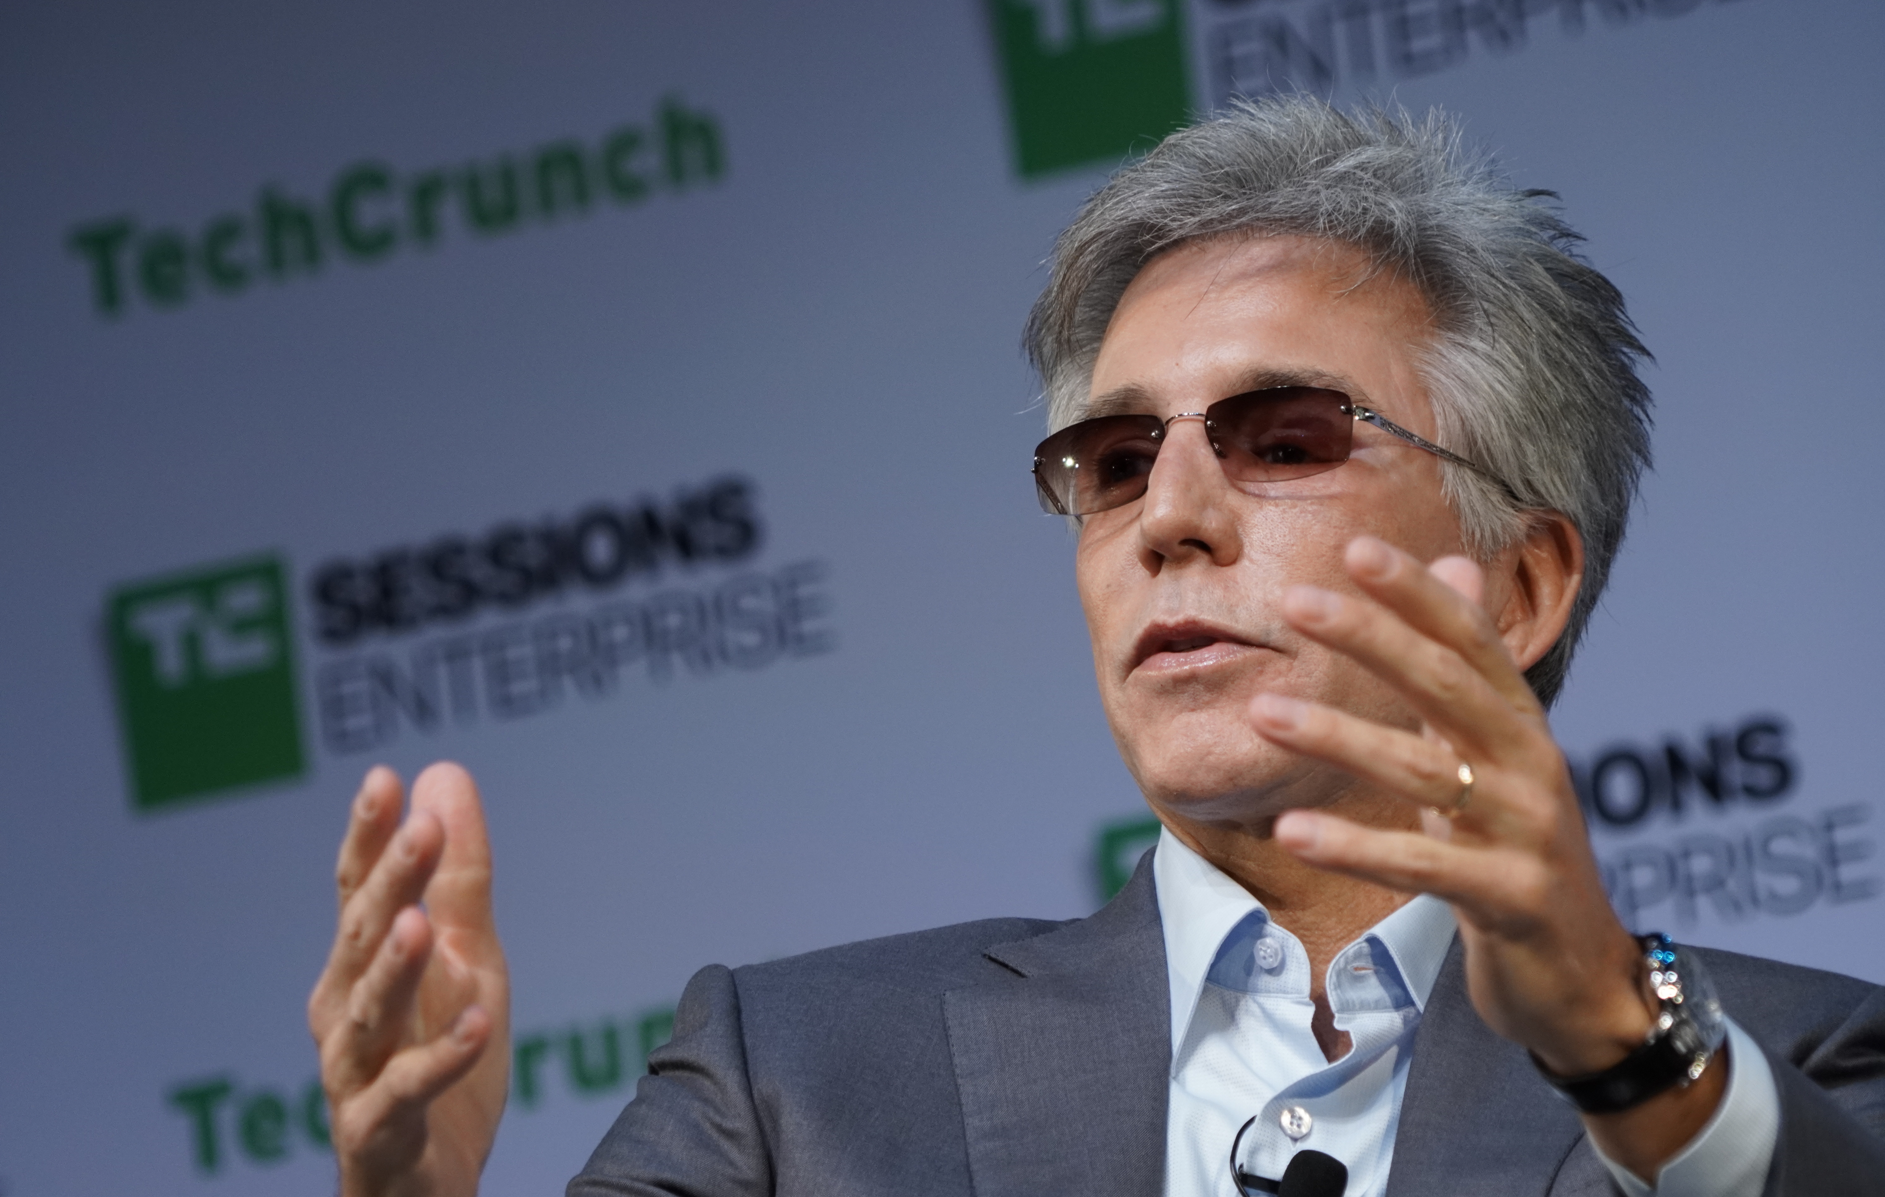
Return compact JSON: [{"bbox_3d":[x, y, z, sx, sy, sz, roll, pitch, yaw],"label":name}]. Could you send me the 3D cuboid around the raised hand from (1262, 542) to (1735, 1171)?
[{"bbox_3d":[0.183,0.086,5.090,0.095,0.220,0.135,-22,7,30],"label":"raised hand"}]

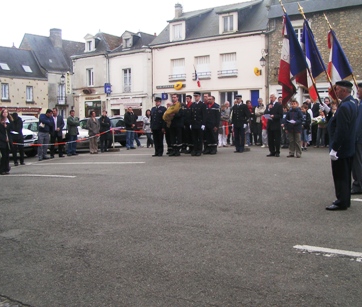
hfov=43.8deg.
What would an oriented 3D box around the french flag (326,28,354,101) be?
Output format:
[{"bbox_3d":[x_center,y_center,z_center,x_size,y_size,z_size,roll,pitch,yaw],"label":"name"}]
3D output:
[{"bbox_3d":[2.439,-1.365,6.900,0.400,1.100,0.250,0,4,0],"label":"french flag"}]

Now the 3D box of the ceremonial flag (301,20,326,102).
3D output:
[{"bbox_3d":[2.134,-1.493,7.300,0.450,1.270,0.270,2,6,27],"label":"ceremonial flag"}]

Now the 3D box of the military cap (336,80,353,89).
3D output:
[{"bbox_3d":[2.202,-0.924,6.047,0.250,0.110,0.210,2,5,22],"label":"military cap"}]

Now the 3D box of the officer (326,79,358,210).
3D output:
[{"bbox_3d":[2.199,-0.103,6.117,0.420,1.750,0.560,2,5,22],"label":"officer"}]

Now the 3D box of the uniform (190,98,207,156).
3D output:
[{"bbox_3d":[0.498,-0.831,12.800,0.510,1.820,0.360,1,5,12],"label":"uniform"}]

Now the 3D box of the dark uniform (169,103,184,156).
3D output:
[{"bbox_3d":[-0.130,-0.691,12.946,0.520,1.540,0.380,2,5,25],"label":"dark uniform"}]

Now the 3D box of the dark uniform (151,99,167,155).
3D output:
[{"bbox_3d":[-0.668,-0.778,13.287,0.530,1.740,0.340,1,5,18],"label":"dark uniform"}]

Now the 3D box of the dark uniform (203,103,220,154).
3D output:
[{"bbox_3d":[0.945,-0.744,13.500,0.540,1.550,0.350,1,5,16],"label":"dark uniform"}]

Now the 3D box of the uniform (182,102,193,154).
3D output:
[{"bbox_3d":[0.237,-0.780,13.650,0.510,1.540,0.340,1,5,16],"label":"uniform"}]

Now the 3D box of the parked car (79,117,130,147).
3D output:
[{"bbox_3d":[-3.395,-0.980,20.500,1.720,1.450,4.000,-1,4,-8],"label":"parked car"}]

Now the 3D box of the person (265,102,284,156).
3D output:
[{"bbox_3d":[2.670,-0.800,12.800,0.450,1.750,0.550,-4,6,-37],"label":"person"}]

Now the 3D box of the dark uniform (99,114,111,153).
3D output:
[{"bbox_3d":[-2.983,-0.787,17.700,0.500,1.480,0.330,-1,5,-6],"label":"dark uniform"}]

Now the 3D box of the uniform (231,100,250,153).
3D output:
[{"bbox_3d":[1.828,-0.898,13.756,0.560,1.770,0.340,1,5,18],"label":"uniform"}]

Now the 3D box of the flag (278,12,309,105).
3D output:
[{"bbox_3d":[1.651,-1.394,6.600,0.450,1.270,0.270,2,6,27],"label":"flag"}]

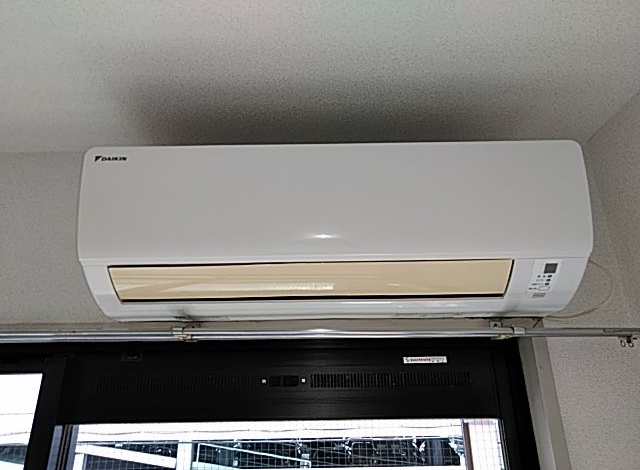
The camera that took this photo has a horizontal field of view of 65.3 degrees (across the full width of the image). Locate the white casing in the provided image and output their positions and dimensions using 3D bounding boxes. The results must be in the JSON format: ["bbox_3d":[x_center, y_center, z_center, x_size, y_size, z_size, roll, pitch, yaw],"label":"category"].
[{"bbox_3d":[0.023,-0.009,0.872,0.780,0.268,0.235,-1,-22,0],"label":"white casing"}]

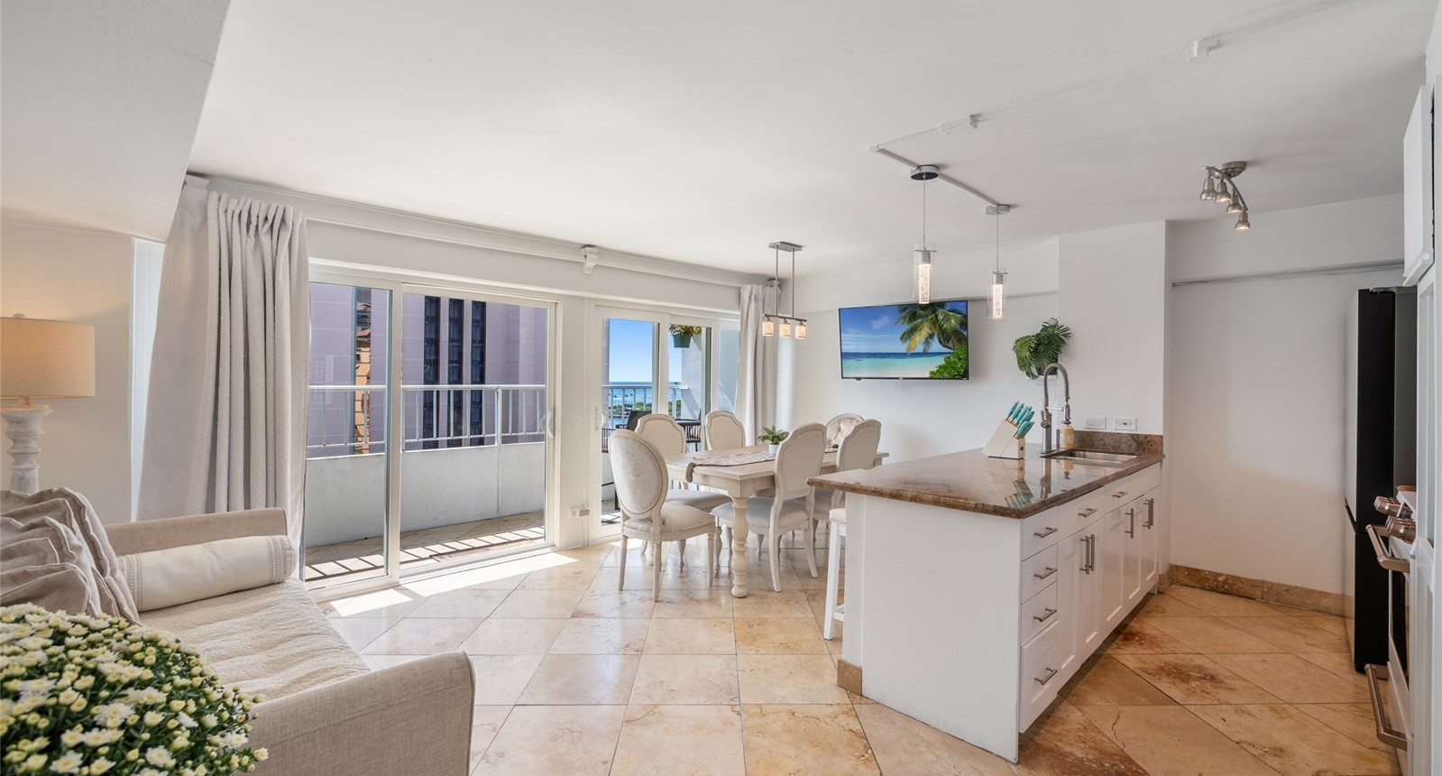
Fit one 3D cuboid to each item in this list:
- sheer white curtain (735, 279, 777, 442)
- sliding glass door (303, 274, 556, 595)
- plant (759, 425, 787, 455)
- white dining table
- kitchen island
[{"bbox_3d":[0.339,0.125,5.743,0.560,2.320,0.150,-1,1,-45],"label":"sheer white curtain"},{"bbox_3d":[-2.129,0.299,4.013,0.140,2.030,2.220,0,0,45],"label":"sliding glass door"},{"bbox_3d":[0.439,0.436,4.707,0.240,0.240,0.240,0,0,0],"label":"plant"},{"bbox_3d":[0.409,0.923,4.630,1.780,0.765,1.040,-1,1,-43],"label":"white dining table"},{"bbox_3d":[1.665,0.873,3.274,2.560,0.905,0.890,0,0,-44],"label":"kitchen island"}]

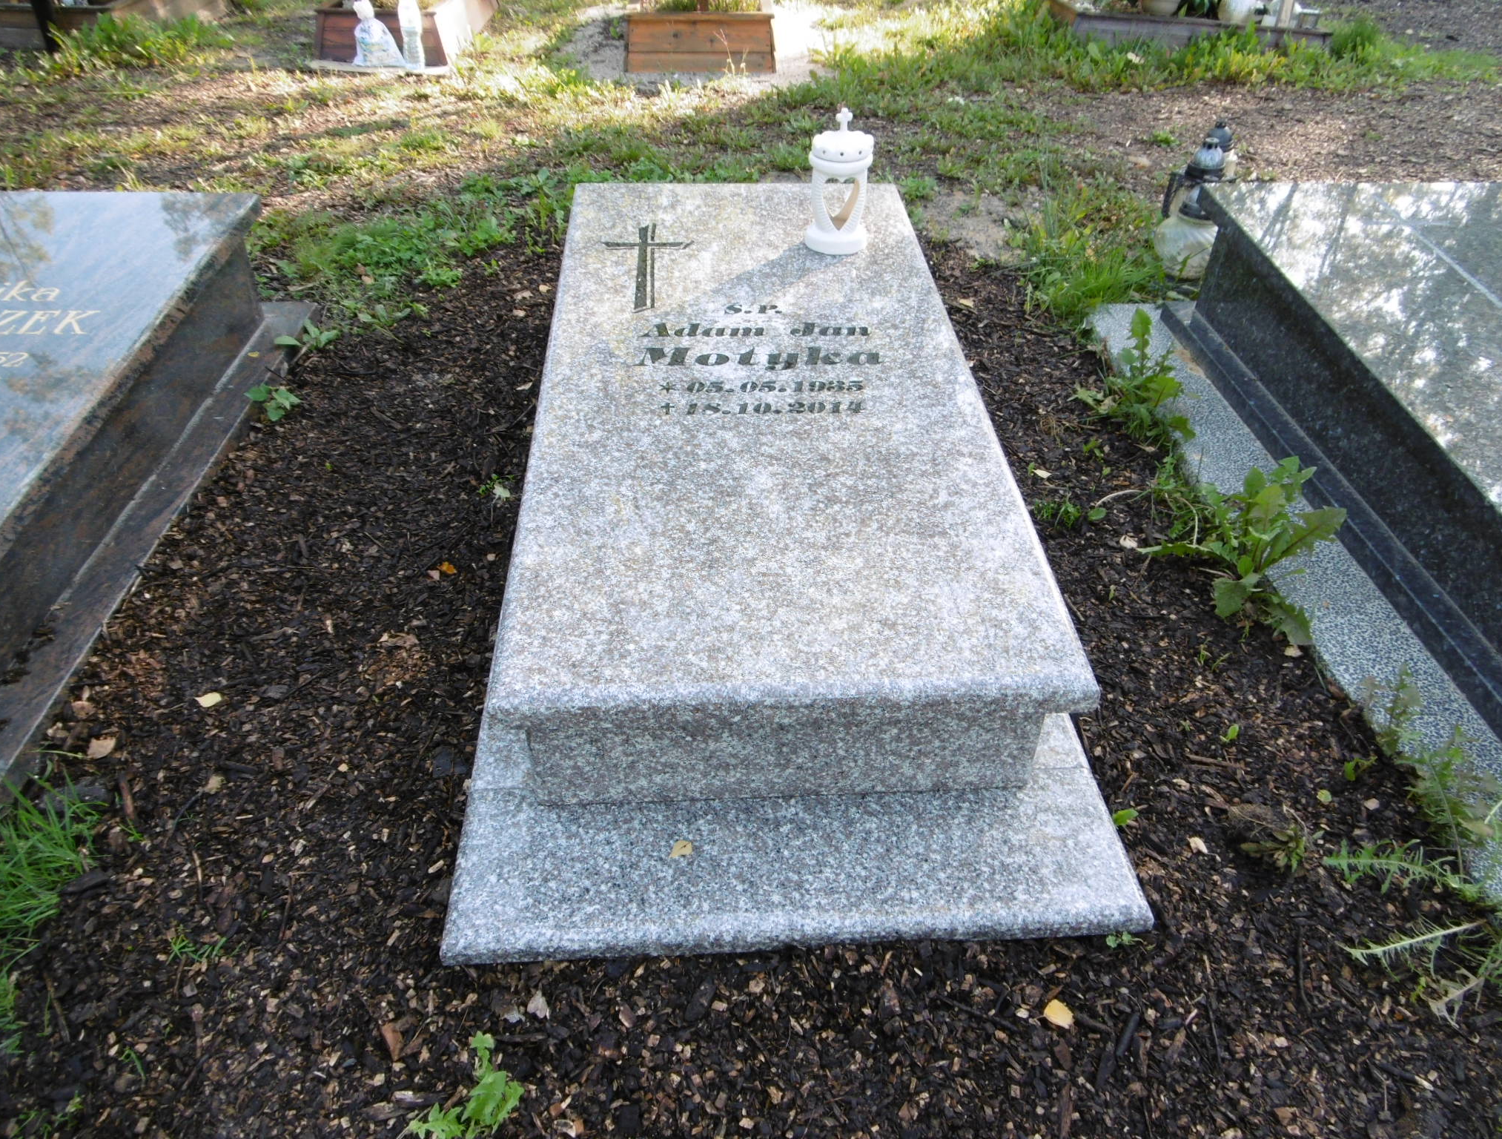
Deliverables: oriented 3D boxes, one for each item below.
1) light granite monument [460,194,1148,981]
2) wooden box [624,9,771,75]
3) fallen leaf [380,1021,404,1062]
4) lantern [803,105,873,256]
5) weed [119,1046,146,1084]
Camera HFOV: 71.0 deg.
[{"bbox_3d":[0.013,-0.249,2.038,0.940,0.378,1.946,-1,39,-3],"label":"light granite monument"},{"bbox_3d":[-0.269,-2.770,5.261,0.697,0.250,1.200,-1,39,-3],"label":"wooden box"},{"bbox_3d":[-0.476,0.624,1.394,0.027,0.017,0.052,-20,44,-26],"label":"fallen leaf"},{"bbox_3d":[0.198,-0.852,2.296,0.145,0.287,0.145,-1,39,-3],"label":"lantern"},{"bbox_3d":[-0.793,0.635,1.351,0.028,0.030,0.036,-1,39,-4],"label":"weed"}]

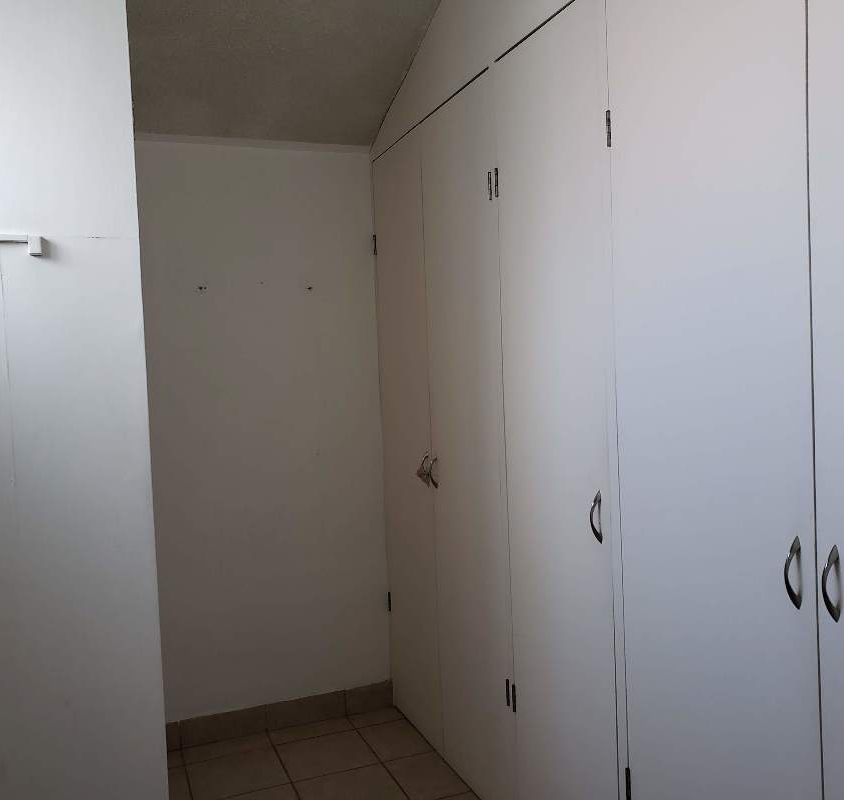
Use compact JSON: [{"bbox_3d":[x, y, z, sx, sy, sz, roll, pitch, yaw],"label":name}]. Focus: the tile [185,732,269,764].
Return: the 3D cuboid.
[{"bbox_3d":[-0.755,1.347,3.100,0.326,0.012,0.125,-3,2,-22],"label":"tile"}]

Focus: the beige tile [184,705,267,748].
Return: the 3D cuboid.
[{"bbox_3d":[-0.784,1.287,3.164,0.326,0.108,0.012,-3,2,-22],"label":"beige tile"}]

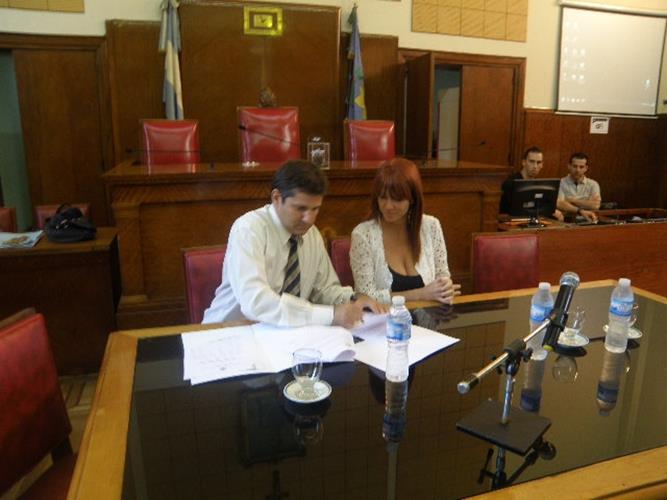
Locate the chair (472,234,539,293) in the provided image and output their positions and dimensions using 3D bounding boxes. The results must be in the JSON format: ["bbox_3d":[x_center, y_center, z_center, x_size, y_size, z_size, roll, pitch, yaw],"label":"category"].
[{"bbox_3d":[0.936,0.406,2.470,0.450,0.901,0.520,-3,13,-12],"label":"chair"}]

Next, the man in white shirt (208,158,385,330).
[{"bbox_3d":[-0.183,0.294,1.924,0.640,1.262,0.800,-6,15,-25],"label":"man in white shirt"}]

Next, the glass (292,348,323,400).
[{"bbox_3d":[-0.061,0.301,1.209,0.075,0.105,0.075,0,12,0],"label":"glass"}]

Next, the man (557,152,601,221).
[{"bbox_3d":[2.236,-0.249,4.605,0.540,1.266,0.700,2,12,7],"label":"man"}]

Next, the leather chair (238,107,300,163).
[{"bbox_3d":[-0.573,-0.709,4.936,0.620,1.363,0.620,-4,13,-18],"label":"leather chair"}]

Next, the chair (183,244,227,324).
[{"bbox_3d":[-0.347,0.466,2.111,0.450,0.936,0.520,-6,14,-26],"label":"chair"}]

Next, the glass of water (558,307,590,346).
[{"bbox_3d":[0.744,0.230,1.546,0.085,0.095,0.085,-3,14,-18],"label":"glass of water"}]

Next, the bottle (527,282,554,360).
[{"bbox_3d":[0.594,0.199,1.410,0.063,0.215,0.063,-3,14,-18],"label":"bottle"}]

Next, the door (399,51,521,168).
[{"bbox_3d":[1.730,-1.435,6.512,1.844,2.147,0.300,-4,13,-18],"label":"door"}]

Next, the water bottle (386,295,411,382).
[{"bbox_3d":[0.165,0.224,1.250,0.063,0.215,0.063,1,14,0],"label":"water bottle"}]

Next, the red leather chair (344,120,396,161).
[{"bbox_3d":[0.471,-0.719,5.136,0.560,1.200,0.620,-3,14,-18],"label":"red leather chair"}]

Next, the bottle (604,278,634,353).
[{"bbox_3d":[0.841,0.190,1.466,0.063,0.215,0.063,-3,14,-18],"label":"bottle"}]

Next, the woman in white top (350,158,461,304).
[{"bbox_3d":[0.282,0.274,2.040,0.500,1.262,0.720,-2,14,-13],"label":"woman in white top"}]

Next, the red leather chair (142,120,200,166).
[{"bbox_3d":[-1.468,-0.582,4.659,0.560,1.234,0.600,-4,13,-18],"label":"red leather chair"}]

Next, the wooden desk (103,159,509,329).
[{"bbox_3d":[-0.155,-0.066,3.765,2.697,1.100,0.950,-4,13,-18],"label":"wooden desk"}]

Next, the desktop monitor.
[{"bbox_3d":[1.526,-0.371,3.726,0.440,0.350,0.190,-4,13,-18],"label":"desktop monitor"}]

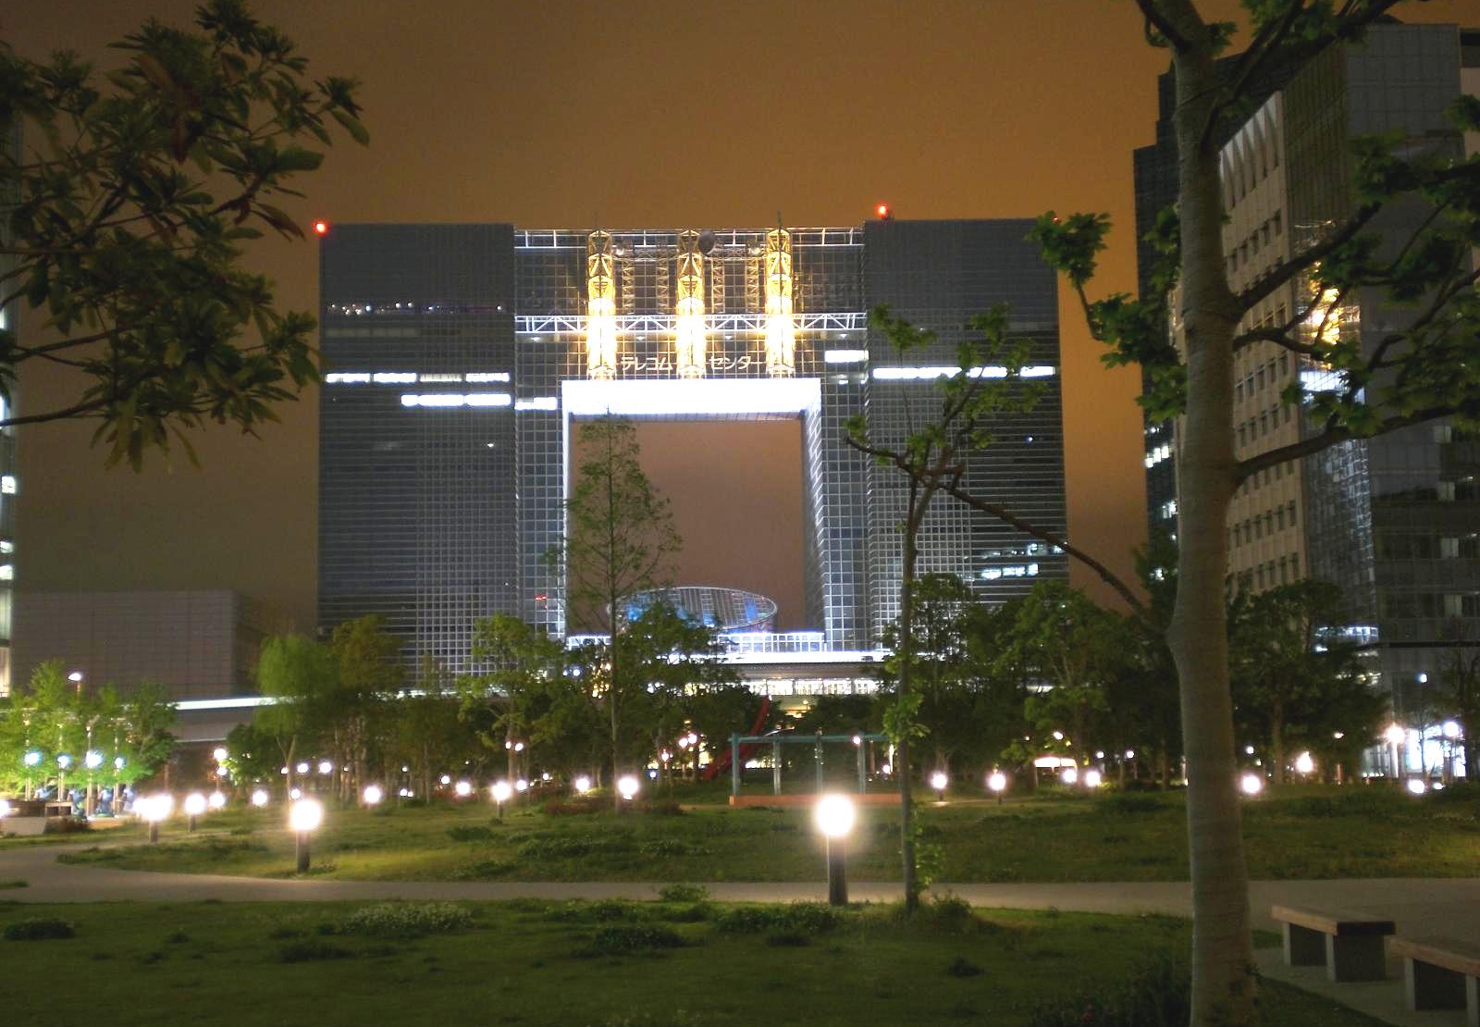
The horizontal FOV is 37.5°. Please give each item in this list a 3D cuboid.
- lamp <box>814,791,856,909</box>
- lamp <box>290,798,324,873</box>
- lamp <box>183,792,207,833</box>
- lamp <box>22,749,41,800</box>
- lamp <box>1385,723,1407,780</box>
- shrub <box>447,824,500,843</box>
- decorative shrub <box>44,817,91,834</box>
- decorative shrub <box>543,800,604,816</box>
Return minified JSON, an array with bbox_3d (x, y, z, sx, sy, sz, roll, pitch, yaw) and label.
[{"bbox_3d":[1.034,3.712,23.764,0.300,1.130,0.300,-1,-7,-2],"label":"lamp"},{"bbox_3d":[-6.838,5.128,34.363,0.300,1.100,0.300,-1,-7,-2],"label":"lamp"},{"bbox_3d":[-15.543,8.554,62.062,0.310,1.080,0.310,-1,-7,-2],"label":"lamp"},{"bbox_3d":[-29.276,11.046,90.148,0.450,2.600,0.450,-1,-7,-2],"label":"lamp"},{"bbox_3d":[36.656,13.273,122.188,0.500,3.300,0.500,-1,-7,-2],"label":"lamp"},{"bbox_3d":[-5.757,6.933,47.290,1.150,0.380,0.900,-1,-7,-2],"label":"shrub"},{"bbox_3d":[-18.856,8.782,61.324,1.360,0.460,1.000,-1,-7,-2],"label":"decorative shrub"},{"bbox_3d":[-5.418,9.503,70.416,1.950,0.500,1.300,-1,-7,-2],"label":"decorative shrub"}]

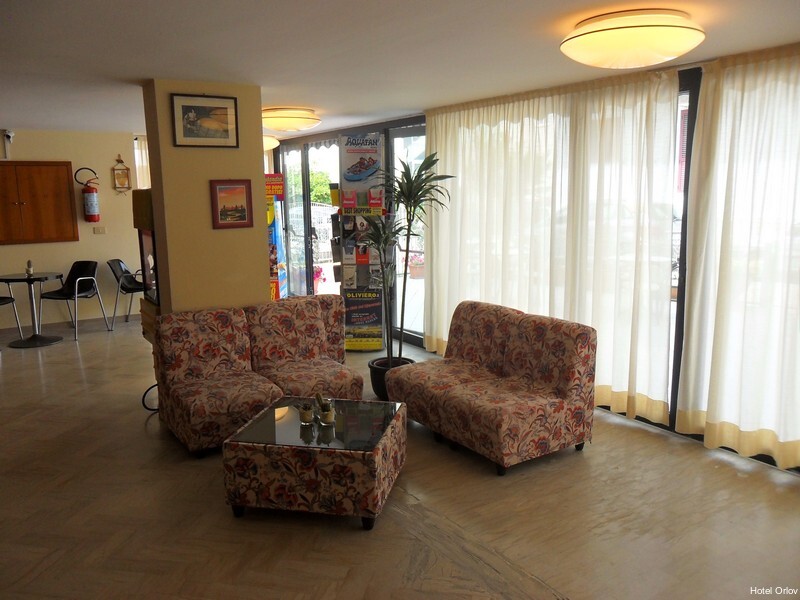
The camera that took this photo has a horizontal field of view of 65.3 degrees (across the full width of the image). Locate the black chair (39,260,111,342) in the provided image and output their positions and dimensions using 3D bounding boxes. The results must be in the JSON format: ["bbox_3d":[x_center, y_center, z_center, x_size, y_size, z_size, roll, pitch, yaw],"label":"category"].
[{"bbox_3d":[-3.697,-0.019,7.068,0.550,0.820,0.550,2,10,17],"label":"black chair"}]

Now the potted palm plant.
[{"bbox_3d":[0.046,-0.133,4.490,0.660,1.806,0.620,-1,10,0],"label":"potted palm plant"}]

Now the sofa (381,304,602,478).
[{"bbox_3d":[0.571,0.531,4.307,0.783,0.800,1.275,-7,11,-32],"label":"sofa"}]

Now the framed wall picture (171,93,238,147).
[{"bbox_3d":[-1.422,-1.310,4.591,0.463,0.369,0.030,-4,10,-22],"label":"framed wall picture"}]

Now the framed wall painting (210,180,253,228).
[{"bbox_3d":[-1.161,-0.662,4.327,0.278,0.331,0.030,-6,11,-27],"label":"framed wall painting"}]

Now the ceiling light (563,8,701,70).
[{"bbox_3d":[1.050,-1.169,2.855,0.612,0.173,0.612,-1,10,0],"label":"ceiling light"}]

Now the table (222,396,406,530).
[{"bbox_3d":[-0.397,0.810,3.251,0.726,0.378,0.706,1,10,12],"label":"table"}]

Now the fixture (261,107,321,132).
[{"bbox_3d":[-1.094,-1.766,6.139,0.637,0.180,0.637,0,10,0],"label":"fixture"}]

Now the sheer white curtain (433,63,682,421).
[{"bbox_3d":[1.037,-0.470,5.256,0.130,2.400,2.609,-8,12,-36],"label":"sheer white curtain"}]

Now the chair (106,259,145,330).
[{"bbox_3d":[-3.261,-0.050,7.802,0.560,0.830,0.570,-1,10,-3],"label":"chair"}]

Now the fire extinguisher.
[{"bbox_3d":[-3.859,-1.302,7.719,0.238,0.671,0.200,-8,12,-34],"label":"fire extinguisher"}]

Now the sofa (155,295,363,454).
[{"bbox_3d":[-0.990,0.502,4.546,1.300,0.800,0.790,-7,11,-32],"label":"sofa"}]

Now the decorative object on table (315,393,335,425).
[{"bbox_3d":[-0.387,0.552,3.183,0.100,0.155,0.075,-1,10,0],"label":"decorative object on table"}]

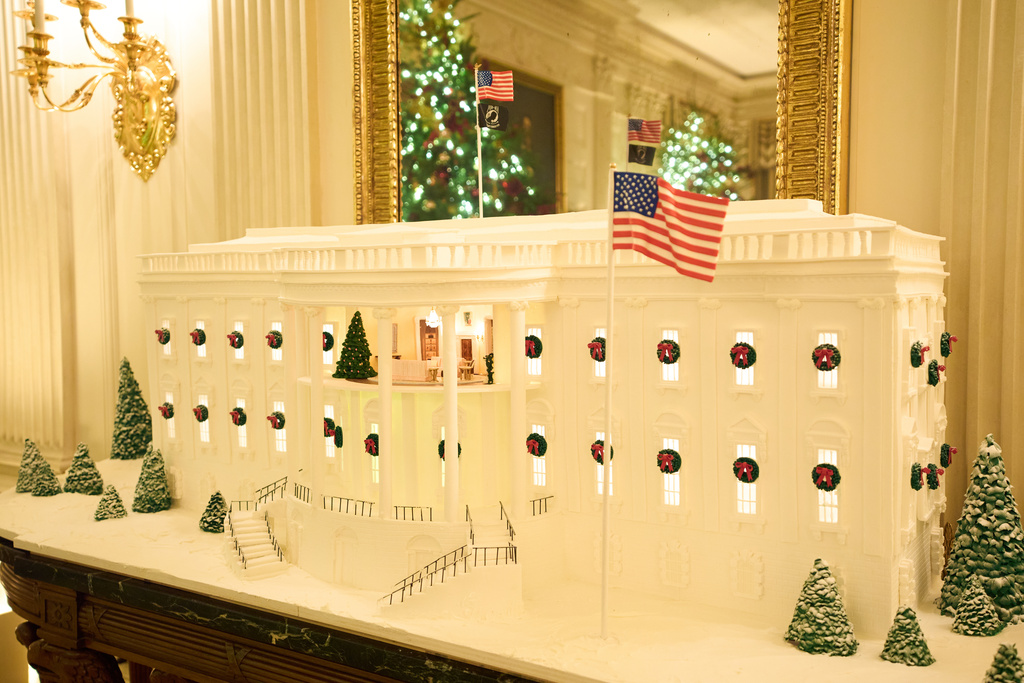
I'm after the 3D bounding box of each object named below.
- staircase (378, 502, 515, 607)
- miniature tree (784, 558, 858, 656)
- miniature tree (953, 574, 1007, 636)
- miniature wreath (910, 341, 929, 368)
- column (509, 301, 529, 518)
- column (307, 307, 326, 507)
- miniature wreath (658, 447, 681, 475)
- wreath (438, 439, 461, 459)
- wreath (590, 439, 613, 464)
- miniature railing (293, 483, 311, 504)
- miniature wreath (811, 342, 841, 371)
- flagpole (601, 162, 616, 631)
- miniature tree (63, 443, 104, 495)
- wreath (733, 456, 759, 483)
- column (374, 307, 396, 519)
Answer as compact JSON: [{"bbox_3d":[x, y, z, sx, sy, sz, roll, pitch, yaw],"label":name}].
[{"bbox_3d":[-0.091,0.317,1.470,0.205,0.145,0.090,-1,3,-3],"label":"staircase"},{"bbox_3d":[0.400,0.337,1.288,0.092,0.111,0.092,2,4,35],"label":"miniature tree"},{"bbox_3d":[0.653,0.362,1.388,0.076,0.074,0.076,2,5,35],"label":"miniature tree"},{"bbox_3d":[0.571,0.018,1.393,0.018,0.038,0.038,2,5,35],"label":"miniature wreath"},{"bbox_3d":[0.011,0.103,1.515,0.029,0.335,0.029,-1,3,0],"label":"column"},{"bbox_3d":[-0.332,0.110,1.701,0.027,0.339,0.027,-1,4,0],"label":"column"},{"bbox_3d":[0.238,0.184,1.518,0.037,0.037,0.018,2,5,35],"label":"miniature wreath"},{"bbox_3d":[-0.104,0.183,1.659,0.037,0.037,0.018,-1,4,3],"label":"wreath"},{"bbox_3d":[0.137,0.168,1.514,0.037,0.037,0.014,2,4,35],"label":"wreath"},{"bbox_3d":[-0.368,0.267,1.746,0.004,0.024,0.062,-4,5,-37],"label":"miniature railing"},{"bbox_3d":[0.419,0.020,1.330,0.037,0.037,0.020,2,5,36],"label":"miniature wreath"},{"bbox_3d":[0.130,0.086,1.339,0.010,0.643,0.010,4,5,36],"label":"flagpole"},{"bbox_3d":[-0.996,0.290,2.310,0.090,0.112,0.090,2,4,35],"label":"miniature tree"},{"bbox_3d":[0.330,0.181,1.409,0.037,0.037,0.020,2,5,36],"label":"wreath"},{"bbox_3d":[-0.203,0.115,1.599,0.035,0.342,0.035,0,4,0],"label":"column"}]

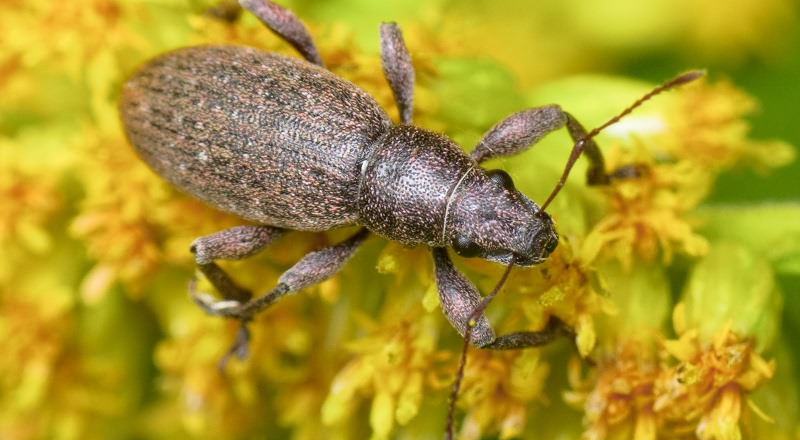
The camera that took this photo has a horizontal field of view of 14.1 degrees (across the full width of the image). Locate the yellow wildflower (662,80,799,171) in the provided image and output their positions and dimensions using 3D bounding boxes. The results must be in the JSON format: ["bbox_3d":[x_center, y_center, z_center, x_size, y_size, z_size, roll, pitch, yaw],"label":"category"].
[{"bbox_3d":[0.007,-0.002,0.067,0.002,0.002,0.002,-11,23,-28],"label":"yellow wildflower"}]

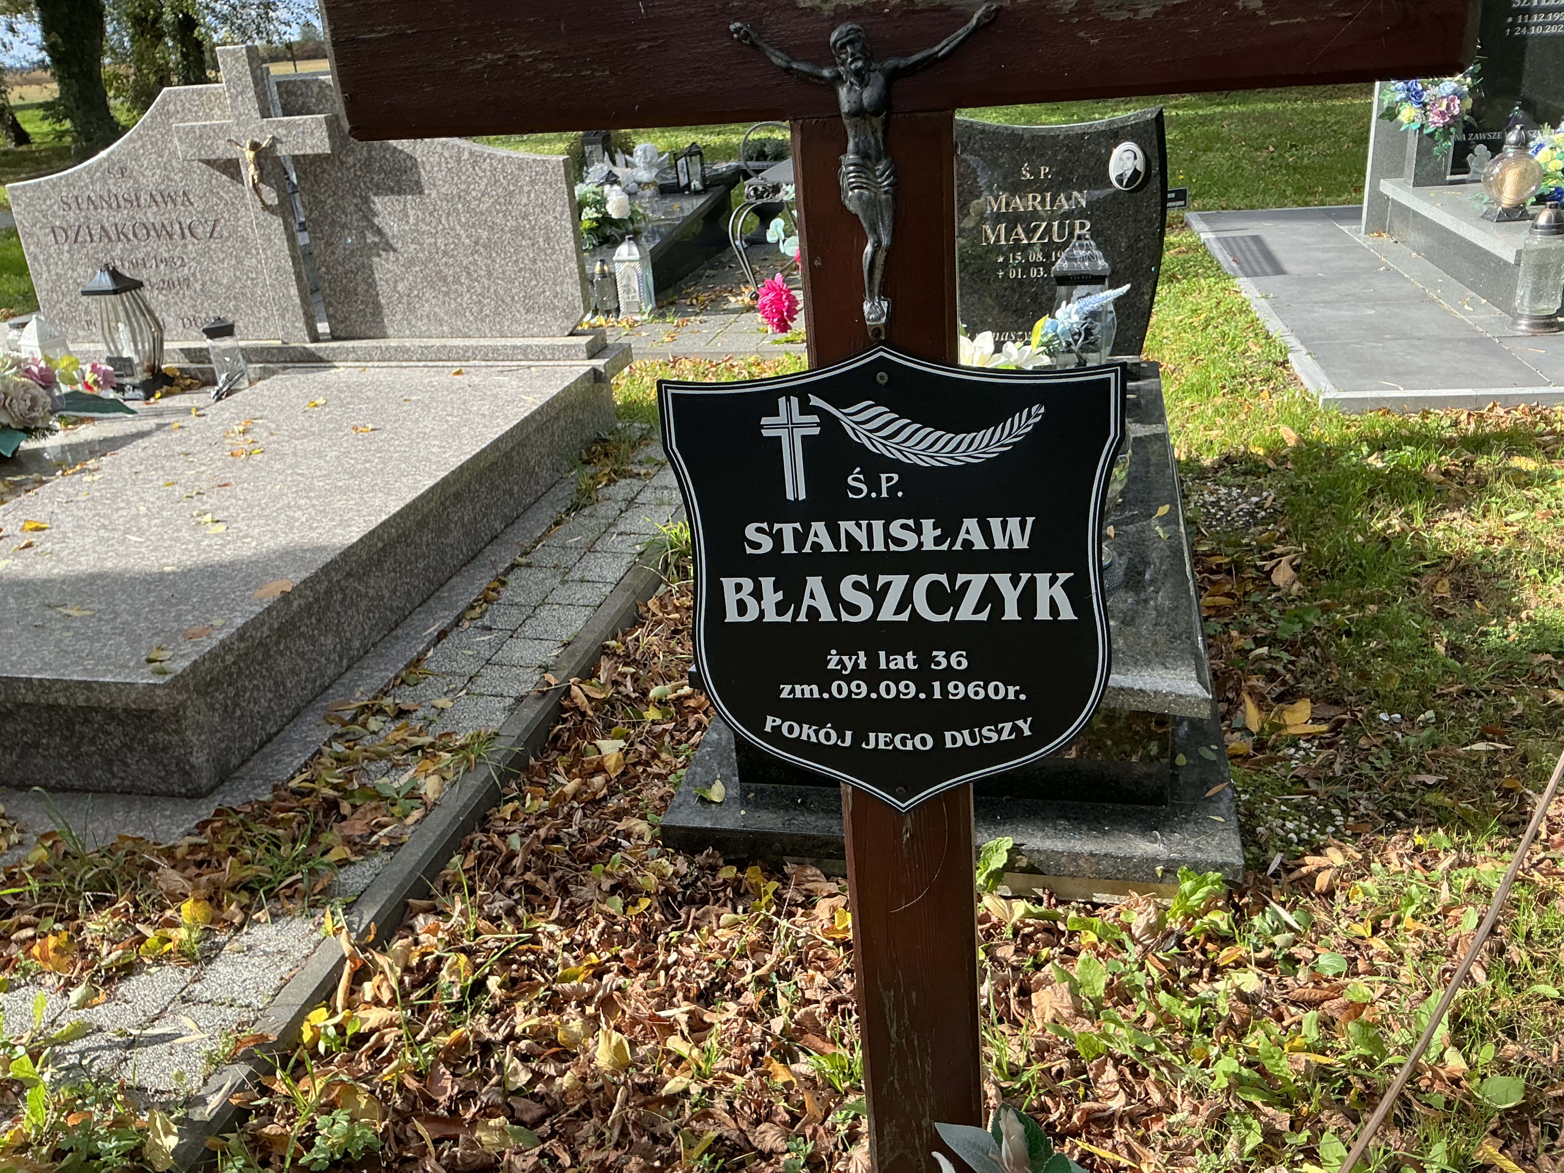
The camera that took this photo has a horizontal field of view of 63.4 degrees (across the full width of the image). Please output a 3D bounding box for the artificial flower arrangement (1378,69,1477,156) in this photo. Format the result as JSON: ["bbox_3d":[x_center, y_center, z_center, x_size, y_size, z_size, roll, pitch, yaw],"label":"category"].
[{"bbox_3d":[2.878,-2.153,5.650,0.380,0.420,0.300,2,24,12],"label":"artificial flower arrangement"}]

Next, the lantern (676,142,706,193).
[{"bbox_3d":[-0.599,-2.696,8.166,0.160,0.305,0.150,-1,25,10],"label":"lantern"}]

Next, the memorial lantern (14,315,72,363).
[{"bbox_3d":[-2.632,-0.829,4.534,0.145,0.285,0.145,7,27,25],"label":"memorial lantern"}]

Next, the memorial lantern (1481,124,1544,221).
[{"bbox_3d":[2.910,-1.647,5.046,0.220,0.350,0.220,0,25,10],"label":"memorial lantern"}]

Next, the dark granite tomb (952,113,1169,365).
[{"bbox_3d":[0.613,-0.962,3.453,0.823,0.677,0.095,1,25,13],"label":"dark granite tomb"}]

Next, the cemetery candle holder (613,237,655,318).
[{"bbox_3d":[-0.637,-1.332,5.420,0.120,0.330,0.120,5,25,20],"label":"cemetery candle holder"}]

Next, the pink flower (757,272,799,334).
[{"bbox_3d":[-0.016,-1.064,4.750,0.135,0.210,0.130,2,24,12],"label":"pink flower"}]

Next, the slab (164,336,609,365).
[{"bbox_3d":[-1.724,-0.857,4.598,2.288,0.052,0.194,2,25,15],"label":"slab"}]

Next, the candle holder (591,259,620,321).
[{"bbox_3d":[-0.754,-1.296,5.460,0.100,0.245,0.100,2,24,12],"label":"candle holder"}]

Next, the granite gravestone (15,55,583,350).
[{"bbox_3d":[-1.749,-1.360,4.442,2.219,0.996,0.110,2,25,15],"label":"granite gravestone"}]

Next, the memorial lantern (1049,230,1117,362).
[{"bbox_3d":[0.777,-0.720,3.238,0.155,0.365,0.155,2,24,12],"label":"memorial lantern"}]

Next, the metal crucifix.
[{"bbox_3d":[0.055,-0.278,0.855,0.172,0.207,0.042,1,24,10],"label":"metal crucifix"}]

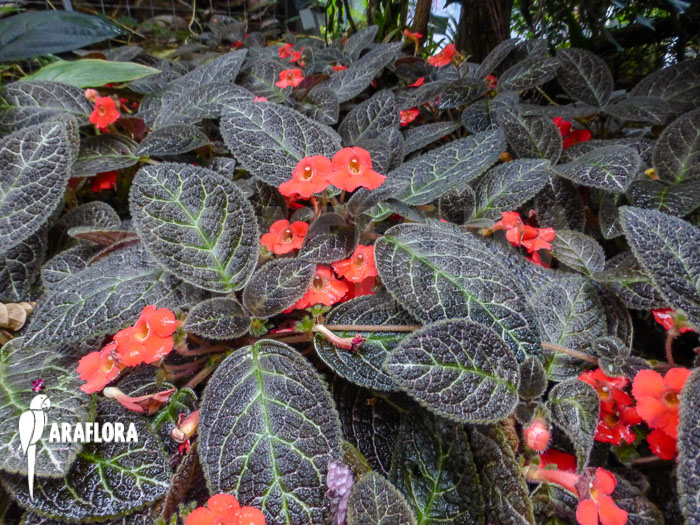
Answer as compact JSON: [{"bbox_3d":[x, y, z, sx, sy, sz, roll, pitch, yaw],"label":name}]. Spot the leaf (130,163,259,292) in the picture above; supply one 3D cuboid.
[{"bbox_3d":[-0.093,-0.020,0.270,0.058,0.013,0.095,-34,71,-14],"label":"leaf"}]

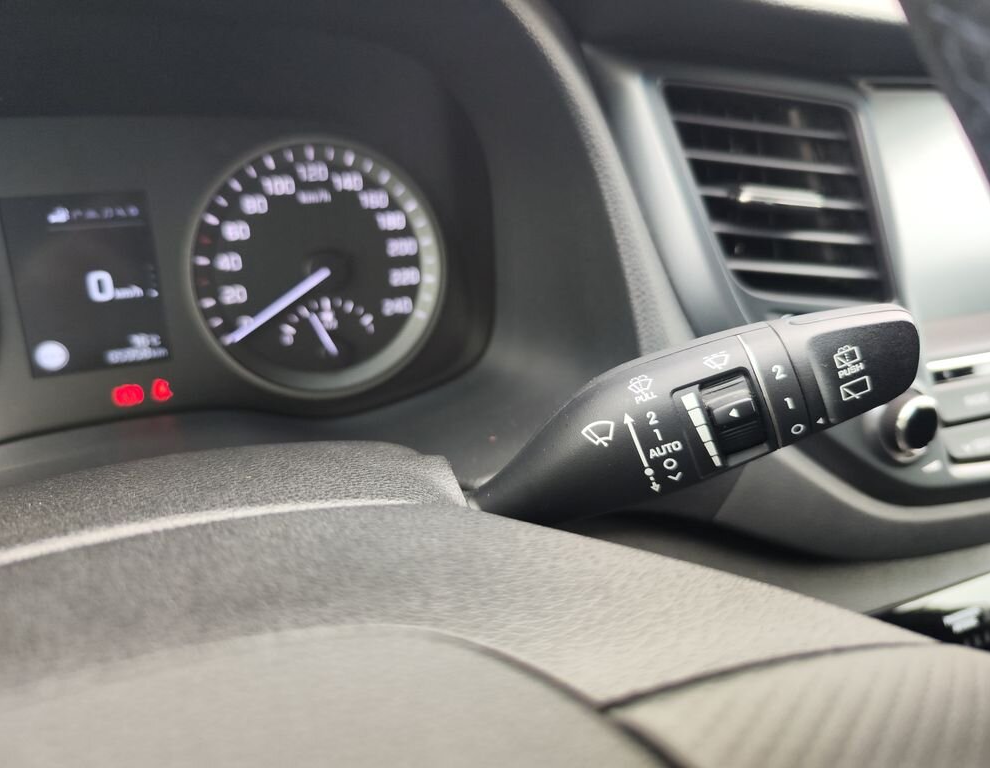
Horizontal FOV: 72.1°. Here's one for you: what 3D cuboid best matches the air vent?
[{"bbox_3d":[0.113,-0.075,0.279,0.082,0.087,0.028,-7,-1,-12],"label":"air vent"}]

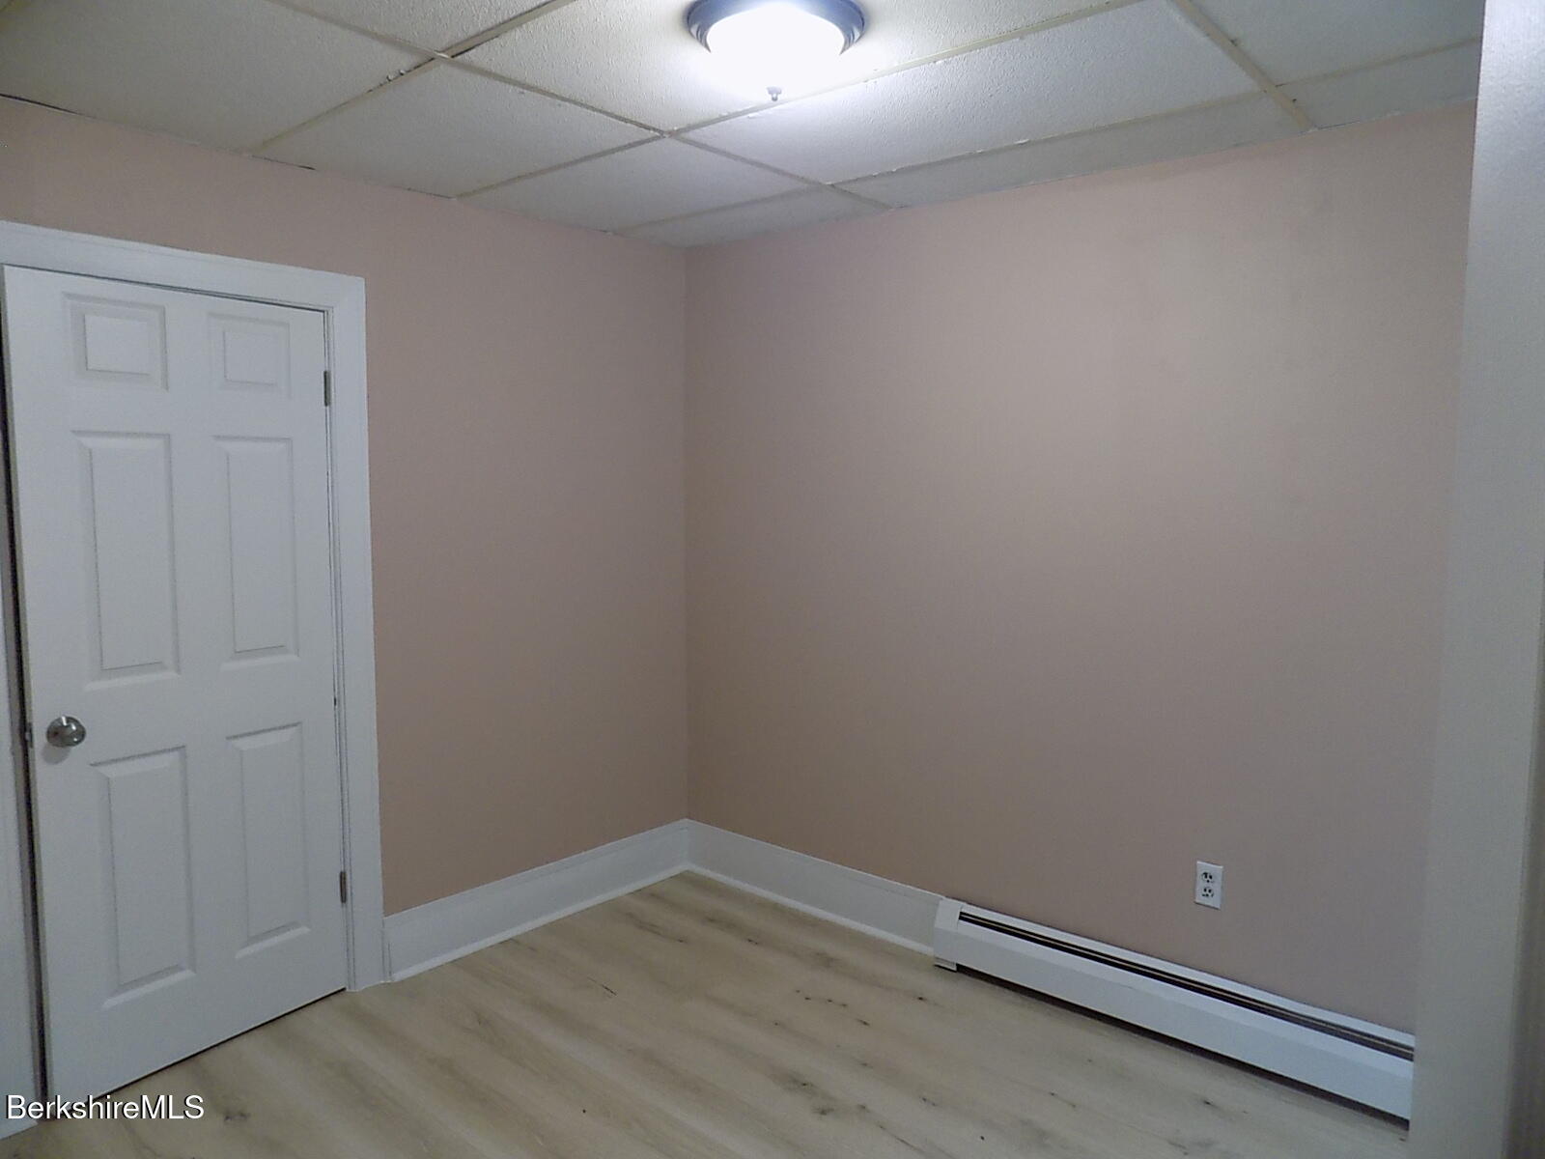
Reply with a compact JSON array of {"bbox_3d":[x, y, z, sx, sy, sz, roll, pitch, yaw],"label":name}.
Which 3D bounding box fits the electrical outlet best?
[{"bbox_3d":[1.153,0.809,2.715,0.070,0.115,0.008,5,7,41],"label":"electrical outlet"}]

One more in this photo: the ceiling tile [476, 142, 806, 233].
[{"bbox_3d":[-0.411,-1.162,3.057,0.924,0.020,0.581,6,9,41],"label":"ceiling tile"}]

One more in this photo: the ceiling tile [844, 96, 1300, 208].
[{"bbox_3d":[0.721,-1.112,2.707,1.193,0.020,0.336,6,9,41],"label":"ceiling tile"}]

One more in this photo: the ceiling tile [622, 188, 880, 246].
[{"bbox_3d":[-0.092,-1.200,3.417,0.924,0.020,0.336,6,9,41],"label":"ceiling tile"}]

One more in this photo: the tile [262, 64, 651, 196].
[{"bbox_3d":[-0.812,-1.114,2.603,0.924,0.020,0.586,6,9,41],"label":"tile"}]

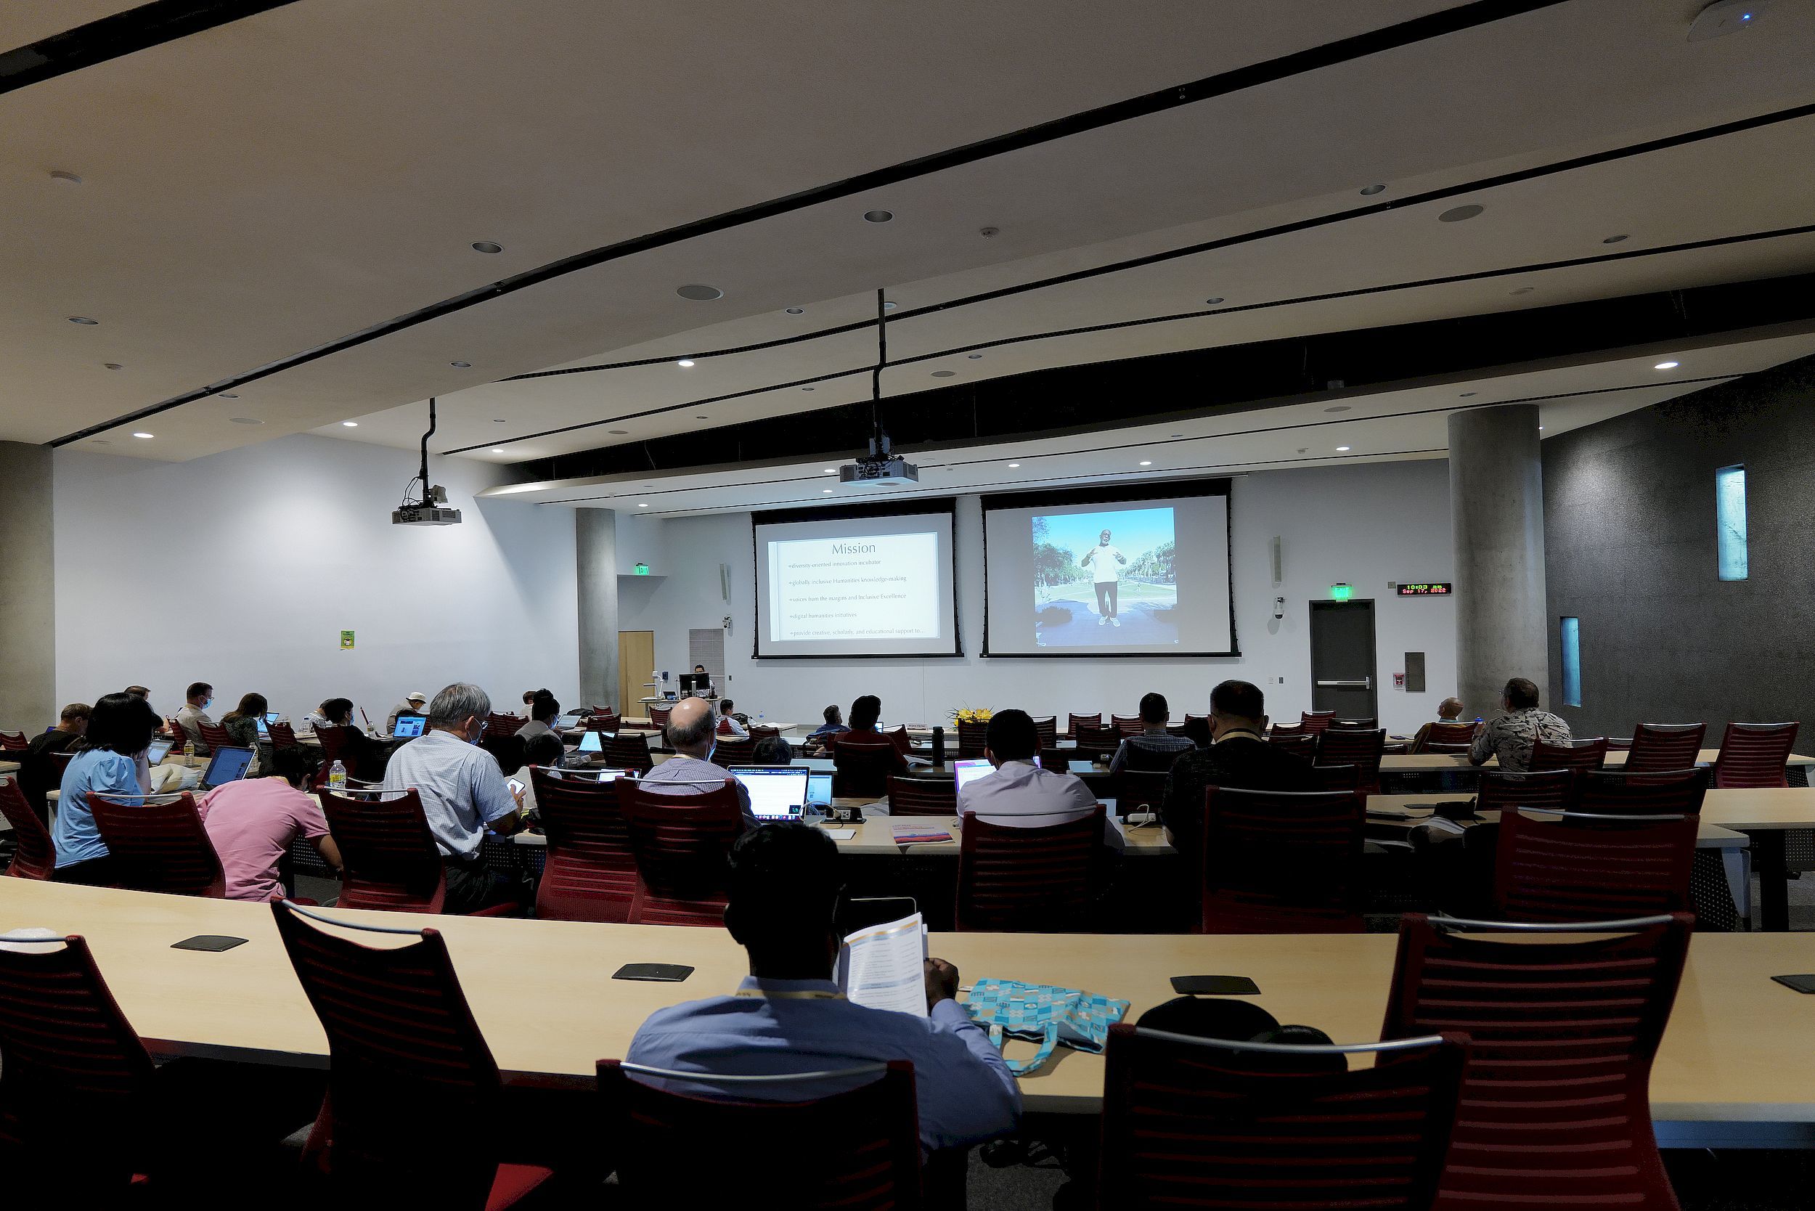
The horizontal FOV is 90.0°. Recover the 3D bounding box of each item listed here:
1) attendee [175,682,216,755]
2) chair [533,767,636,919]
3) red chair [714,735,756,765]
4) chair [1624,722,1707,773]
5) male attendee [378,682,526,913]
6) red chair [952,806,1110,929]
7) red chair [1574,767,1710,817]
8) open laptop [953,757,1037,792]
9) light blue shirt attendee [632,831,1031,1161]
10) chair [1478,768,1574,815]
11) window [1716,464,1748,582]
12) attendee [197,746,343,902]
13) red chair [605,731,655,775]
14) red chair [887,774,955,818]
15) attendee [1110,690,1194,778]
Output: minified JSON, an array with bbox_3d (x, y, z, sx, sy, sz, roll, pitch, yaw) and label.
[{"bbox_3d":[-6.575,1.402,8.598,0.520,1.357,0.750,-2,-1,28],"label":"attendee"},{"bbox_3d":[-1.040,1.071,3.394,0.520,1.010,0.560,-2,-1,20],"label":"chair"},{"bbox_3d":[-1.178,1.415,6.741,0.540,0.970,0.580,-2,-1,18],"label":"red chair"},{"bbox_3d":[5.092,1.260,6.253,0.540,0.970,0.580,-1,-1,5],"label":"chair"},{"bbox_3d":[-1.657,0.933,3.300,0.560,1.317,0.720,-2,-1,25],"label":"male attendee"},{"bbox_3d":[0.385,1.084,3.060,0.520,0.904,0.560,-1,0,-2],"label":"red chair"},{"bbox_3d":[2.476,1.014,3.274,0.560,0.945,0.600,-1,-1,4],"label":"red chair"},{"bbox_3d":[0.333,0.697,3.359,0.345,0.235,0.290,-1,-1,2],"label":"open laptop"},{"bbox_3d":[-0.119,0.949,1.600,0.580,1.176,0.680,-2,0,6],"label":"light blue shirt attendee"},{"bbox_3d":[2.698,1.200,4.204,0.540,0.970,0.580,-1,-1,-3],"label":"chair"},{"bbox_3d":[8.589,-0.858,9.450,0.100,1.200,0.380,-2,0,7],"label":"window"},{"bbox_3d":[-2.385,1.078,3.489,0.550,1.060,0.850,-2,-1,15],"label":"attendee"},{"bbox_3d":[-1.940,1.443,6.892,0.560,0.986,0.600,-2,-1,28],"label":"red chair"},{"bbox_3d":[0.187,1.274,4.448,0.540,0.970,0.580,-1,-1,12],"label":"red chair"},{"bbox_3d":[1.605,1.206,5.839,0.540,1.298,0.750,-2,-1,13],"label":"attendee"}]

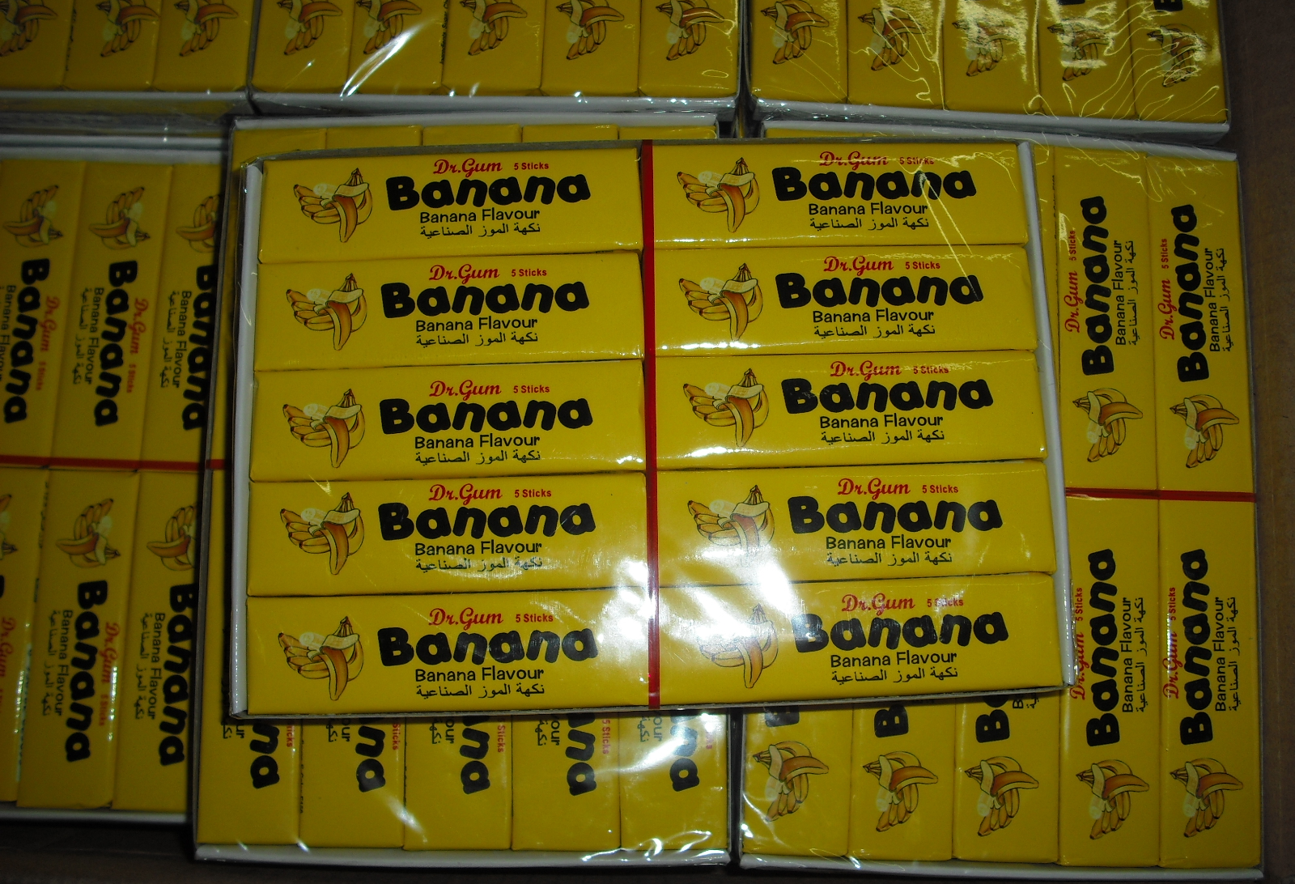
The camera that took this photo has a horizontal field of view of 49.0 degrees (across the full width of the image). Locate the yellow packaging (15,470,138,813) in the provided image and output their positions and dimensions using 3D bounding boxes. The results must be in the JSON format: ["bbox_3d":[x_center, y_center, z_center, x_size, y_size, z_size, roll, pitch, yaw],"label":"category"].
[{"bbox_3d":[-0.127,0.044,0.322,0.021,0.011,0.074,1,78,0],"label":"yellow packaging"}]

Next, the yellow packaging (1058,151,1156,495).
[{"bbox_3d":[0.098,-0.026,0.308,0.021,0.011,0.074,3,79,0],"label":"yellow packaging"}]

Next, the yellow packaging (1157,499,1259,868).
[{"bbox_3d":[0.115,0.050,0.295,0.021,0.011,0.074,3,79,0],"label":"yellow packaging"}]

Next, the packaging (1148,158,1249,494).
[{"bbox_3d":[0.115,-0.024,0.301,0.021,0.011,0.073,3,79,0],"label":"packaging"}]

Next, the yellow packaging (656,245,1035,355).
[{"bbox_3d":[0.037,-0.026,0.274,0.073,0.011,0.021,-1,79,-1],"label":"yellow packaging"}]

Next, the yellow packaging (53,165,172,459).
[{"bbox_3d":[-0.125,-0.029,0.337,0.021,0.011,0.074,1,78,0],"label":"yellow packaging"}]

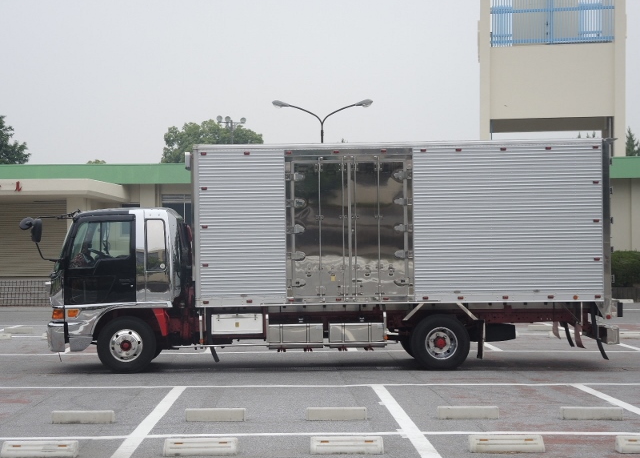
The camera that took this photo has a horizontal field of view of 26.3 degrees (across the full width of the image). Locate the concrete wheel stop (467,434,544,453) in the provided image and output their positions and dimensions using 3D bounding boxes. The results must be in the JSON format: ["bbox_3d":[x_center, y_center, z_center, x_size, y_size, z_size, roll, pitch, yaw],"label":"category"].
[{"bbox_3d":[1.553,1.785,11.330,0.605,0.120,0.160,0,-1,-1],"label":"concrete wheel stop"}]

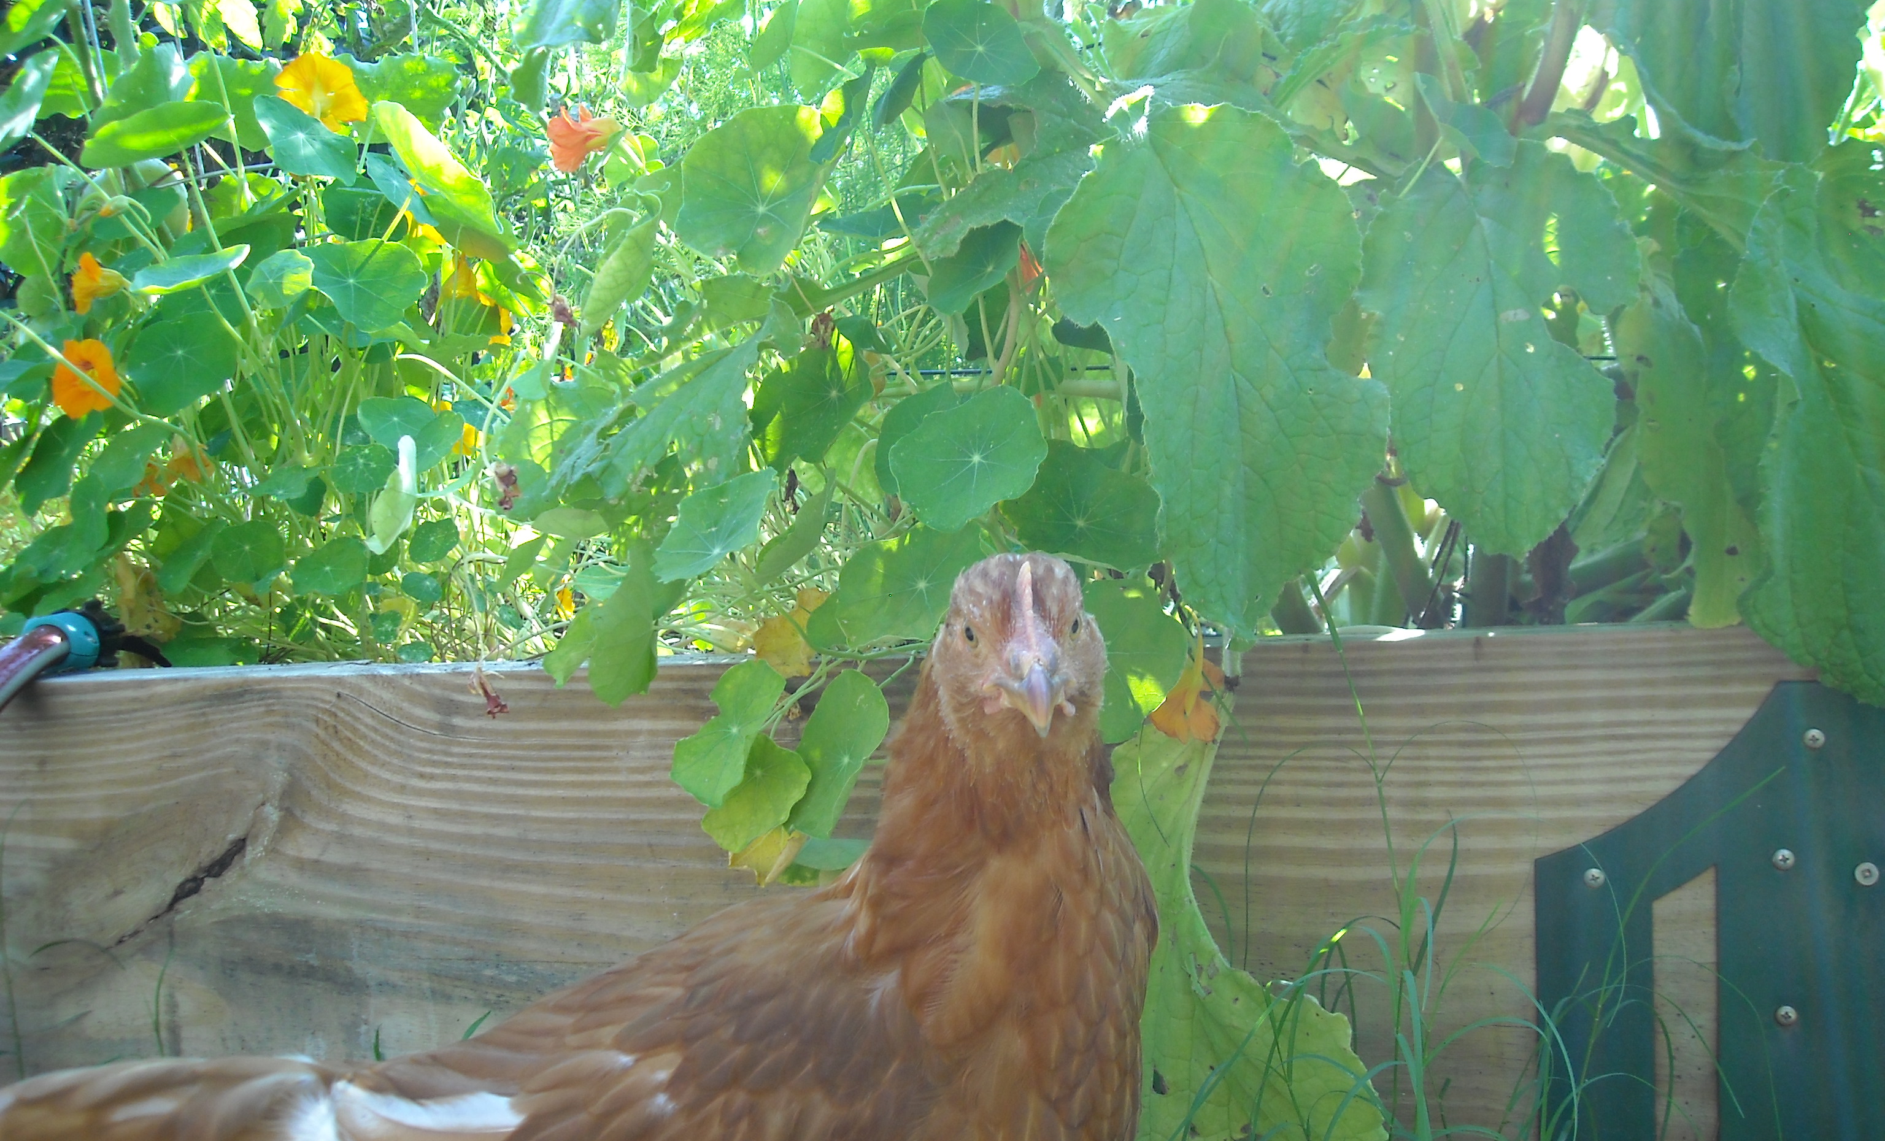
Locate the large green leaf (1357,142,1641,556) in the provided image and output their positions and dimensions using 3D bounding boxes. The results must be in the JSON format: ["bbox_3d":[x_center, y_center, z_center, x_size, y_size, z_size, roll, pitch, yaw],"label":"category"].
[{"bbox_3d":[0.239,-0.095,0.820,0.122,0.177,0.040,-1,-4,9],"label":"large green leaf"}]

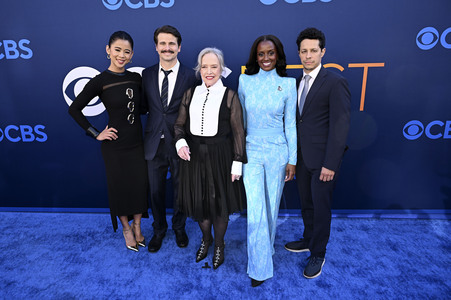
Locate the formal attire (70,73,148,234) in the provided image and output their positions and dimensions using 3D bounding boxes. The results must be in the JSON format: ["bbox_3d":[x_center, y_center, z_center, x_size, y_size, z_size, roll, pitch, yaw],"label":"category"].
[{"bbox_3d":[-0.919,0.059,2.510,0.570,1.410,0.380,-7,15,-23],"label":"formal attire"}]

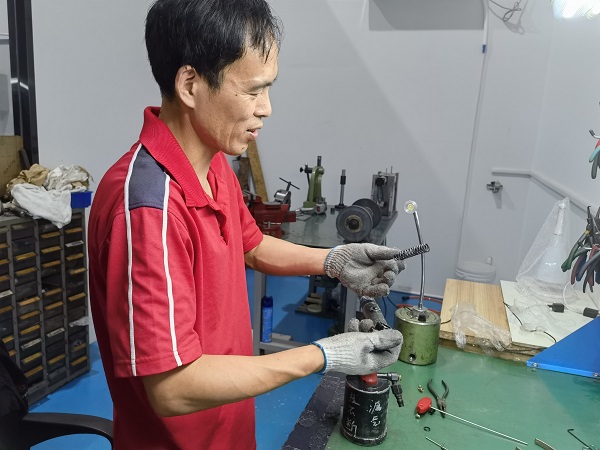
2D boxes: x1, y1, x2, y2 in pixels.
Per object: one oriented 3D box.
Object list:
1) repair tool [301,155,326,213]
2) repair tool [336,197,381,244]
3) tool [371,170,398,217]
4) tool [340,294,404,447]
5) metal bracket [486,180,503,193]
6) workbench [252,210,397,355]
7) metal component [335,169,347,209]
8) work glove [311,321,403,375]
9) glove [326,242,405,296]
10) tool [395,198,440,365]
[{"bbox_3d":[0.102,-0.285,3.270,0.165,0.380,0.200,8,14,18],"label":"repair tool"},{"bbox_3d":[0.325,-0.022,2.603,0.195,0.195,0.330,8,14,18],"label":"repair tool"},{"bbox_3d":[0.612,-0.236,3.337,0.170,0.310,0.150,8,14,18],"label":"tool"},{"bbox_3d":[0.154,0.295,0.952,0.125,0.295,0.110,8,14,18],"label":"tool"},{"bbox_3d":[1.475,-0.292,3.549,0.120,0.090,0.080,8,14,18],"label":"metal bracket"},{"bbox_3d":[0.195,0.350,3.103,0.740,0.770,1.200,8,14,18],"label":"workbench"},{"bbox_3d":[0.315,-0.271,3.482,0.088,0.280,0.088,8,14,18],"label":"metal component"},{"bbox_3d":[0.109,0.236,0.900,0.175,0.095,0.090,-2,14,-21],"label":"work glove"},{"bbox_3d":[0.143,0.099,1.040,0.170,0.110,0.100,2,13,-6],"label":"glove"},{"bbox_3d":[0.336,0.157,1.302,0.135,0.435,0.130,6,14,14],"label":"tool"}]

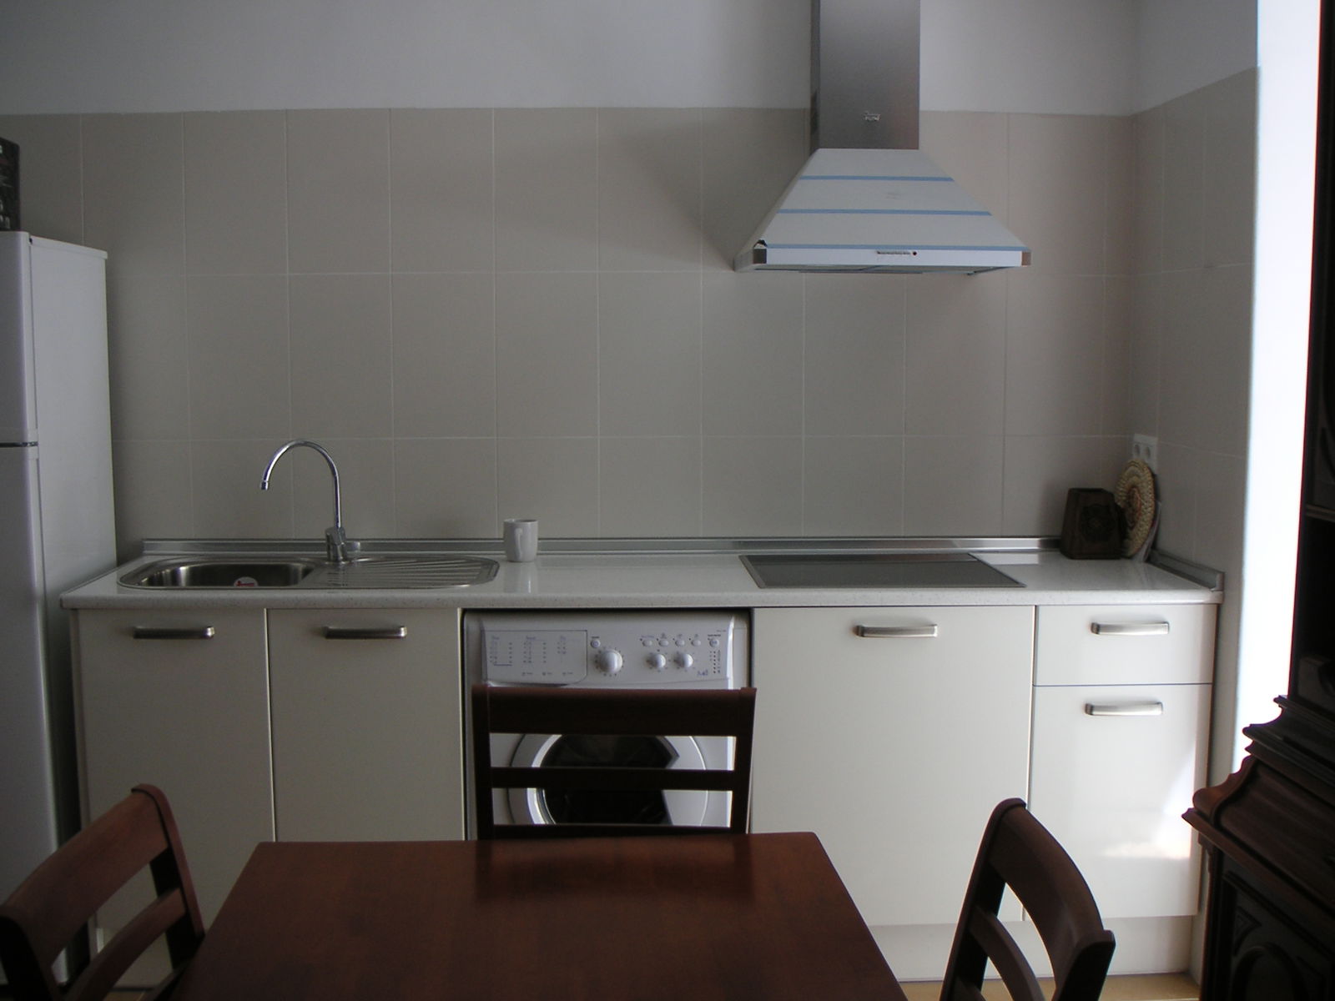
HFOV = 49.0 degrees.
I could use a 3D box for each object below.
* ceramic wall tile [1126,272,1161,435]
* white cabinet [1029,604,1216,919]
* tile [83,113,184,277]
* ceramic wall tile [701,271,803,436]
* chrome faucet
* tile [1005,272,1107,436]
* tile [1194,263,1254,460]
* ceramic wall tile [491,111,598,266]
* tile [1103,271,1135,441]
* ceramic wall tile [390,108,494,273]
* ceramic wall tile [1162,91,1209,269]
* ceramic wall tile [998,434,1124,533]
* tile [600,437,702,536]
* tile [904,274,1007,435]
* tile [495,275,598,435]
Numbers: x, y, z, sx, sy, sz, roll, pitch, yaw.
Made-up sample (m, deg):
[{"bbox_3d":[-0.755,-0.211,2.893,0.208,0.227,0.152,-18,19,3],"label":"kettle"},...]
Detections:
[{"bbox_3d":[1.151,-0.346,3.515,0.010,0.400,0.196,0,6,-2],"label":"ceramic wall tile"},{"bbox_3d":[0.944,0.530,3.385,0.400,0.700,0.580,0,5,-1],"label":"white cabinet"},{"bbox_3d":[-1.276,-0.733,3.511,0.250,0.398,0.010,0,5,-1],"label":"tile"},{"bbox_3d":[0.208,-0.356,3.581,0.250,0.400,0.010,0,6,-2],"label":"ceramic wall tile"},{"bbox_3d":[-0.840,0.004,3.421,0.228,0.285,0.060,-2,6,-14],"label":"chrome faucet"},{"bbox_3d":[0.953,-0.354,3.601,0.250,0.396,0.010,0,6,-2],"label":"tile"},{"bbox_3d":[1.165,-0.291,3.043,0.010,0.400,0.249,0,6,-2],"label":"tile"},{"bbox_3d":[-0.290,-0.745,3.521,0.250,0.394,0.010,0,6,-2],"label":"ceramic wall tile"},{"bbox_3d":[1.110,-0.356,3.622,0.071,0.400,0.010,0,6,-2],"label":"tile"},{"bbox_3d":[-0.538,-0.738,3.498,0.250,0.396,0.010,0,6,-2],"label":"ceramic wall tile"},{"bbox_3d":[1.149,-0.701,3.251,0.010,0.390,0.250,0,6,-2],"label":"ceramic wall tile"},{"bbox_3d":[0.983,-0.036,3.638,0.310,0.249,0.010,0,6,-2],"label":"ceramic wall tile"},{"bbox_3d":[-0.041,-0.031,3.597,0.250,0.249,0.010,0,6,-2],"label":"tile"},{"bbox_3d":[0.706,-0.357,3.600,0.250,0.400,0.010,0,6,-2],"label":"tile"},{"bbox_3d":[-0.292,-0.353,3.564,0.250,0.400,0.010,0,6,-2],"label":"tile"}]

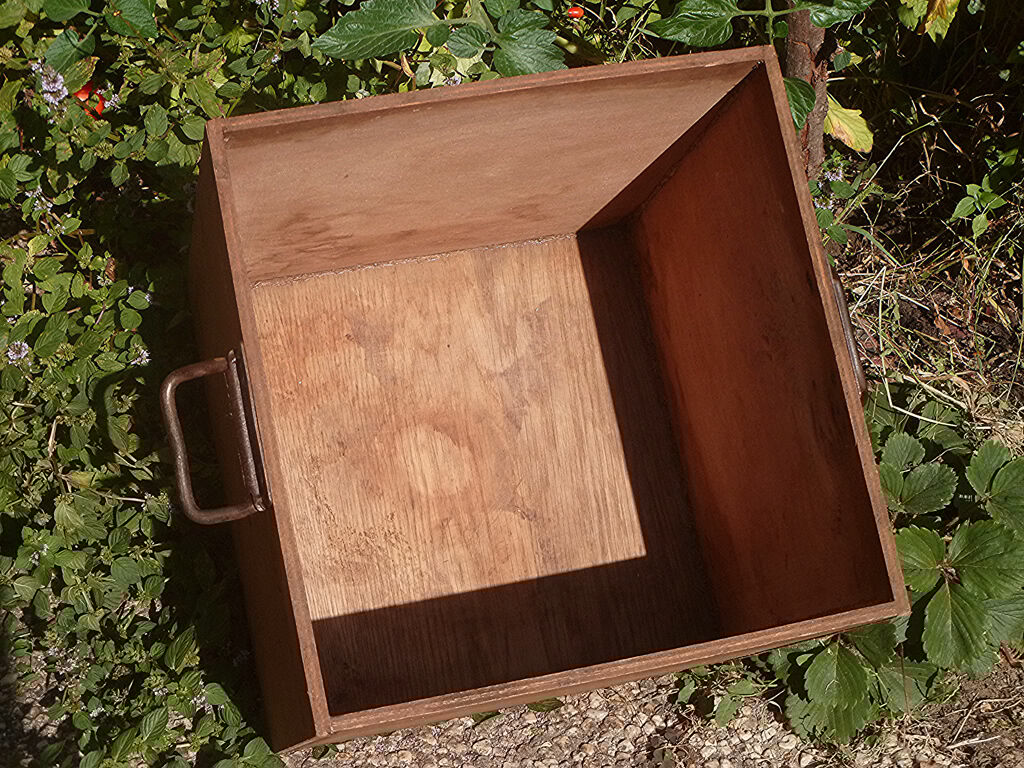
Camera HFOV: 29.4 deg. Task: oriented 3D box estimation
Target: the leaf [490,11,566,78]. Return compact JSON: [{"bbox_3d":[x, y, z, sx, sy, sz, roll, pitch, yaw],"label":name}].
[{"bbox_3d":[0.015,-0.285,1.640,0.063,0.025,0.055,22,70,4],"label":"leaf"}]

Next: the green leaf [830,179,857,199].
[{"bbox_3d":[0.294,-0.173,1.730,0.026,0.006,0.016,23,74,-3],"label":"green leaf"}]

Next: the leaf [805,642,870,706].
[{"bbox_3d":[0.275,0.245,1.647,0.054,0.017,0.057,-1,76,-9],"label":"leaf"}]

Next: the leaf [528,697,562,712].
[{"bbox_3d":[0.027,0.268,1.642,0.033,0.006,0.017,-10,80,-5],"label":"leaf"}]

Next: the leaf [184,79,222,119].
[{"bbox_3d":[-0.253,-0.234,1.605,0.021,0.013,0.045,-40,77,-16],"label":"leaf"}]

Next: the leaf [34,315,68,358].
[{"bbox_3d":[-0.375,-0.038,1.590,0.034,0.012,0.025,-40,77,-16],"label":"leaf"}]

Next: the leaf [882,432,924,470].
[{"bbox_3d":[0.341,0.059,1.700,0.037,0.011,0.034,6,75,-7],"label":"leaf"}]

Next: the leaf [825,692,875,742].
[{"bbox_3d":[0.285,0.277,1.655,0.046,0.010,0.059,-5,79,-1],"label":"leaf"}]

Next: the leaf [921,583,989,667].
[{"bbox_3d":[0.365,0.200,1.616,0.056,0.012,0.077,-3,79,1],"label":"leaf"}]

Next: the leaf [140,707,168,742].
[{"bbox_3d":[-0.286,0.272,1.560,0.018,0.012,0.033,31,71,7],"label":"leaf"}]

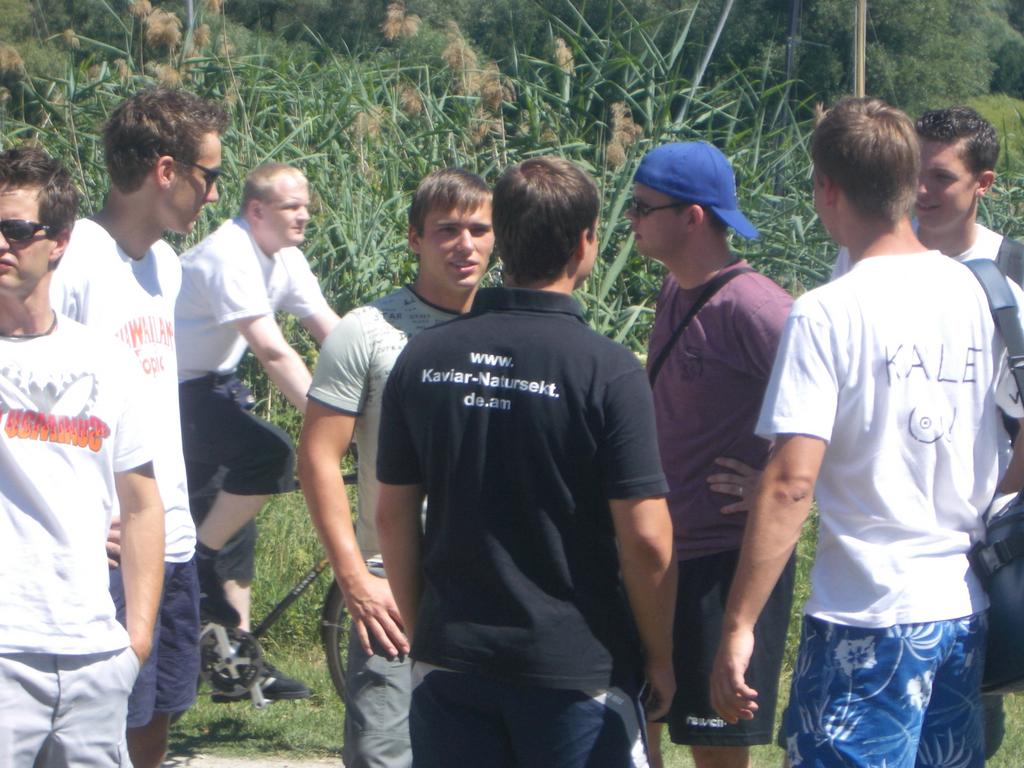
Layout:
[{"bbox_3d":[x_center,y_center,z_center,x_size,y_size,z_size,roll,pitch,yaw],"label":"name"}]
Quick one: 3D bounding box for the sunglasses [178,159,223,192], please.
[{"bbox_3d":[-0.611,-0.398,5.870,0.145,0.048,0.145,13,5,9],"label":"sunglasses"}]

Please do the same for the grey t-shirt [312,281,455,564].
[{"bbox_3d":[-0.164,0.082,6.750,0.530,0.610,0.280,-1,3,-25],"label":"grey t-shirt"}]

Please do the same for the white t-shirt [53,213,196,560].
[{"bbox_3d":[-0.772,0.014,5.900,0.310,0.670,0.500,2,3,33],"label":"white t-shirt"}]

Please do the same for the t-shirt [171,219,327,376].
[{"bbox_3d":[-0.794,-0.243,8.950,0.360,0.530,0.500,18,10,22],"label":"t-shirt"}]

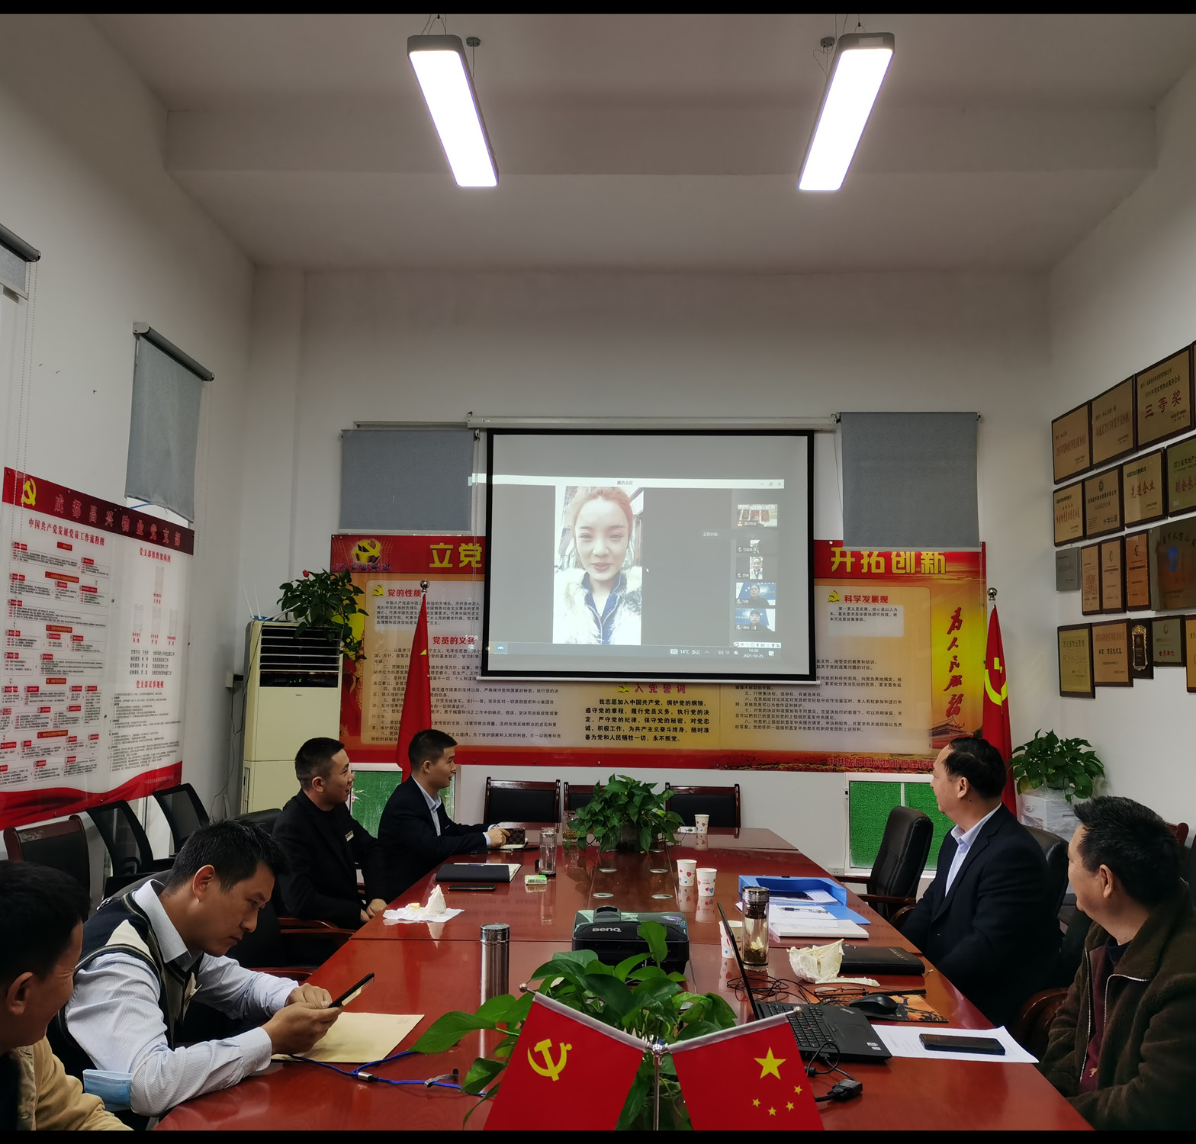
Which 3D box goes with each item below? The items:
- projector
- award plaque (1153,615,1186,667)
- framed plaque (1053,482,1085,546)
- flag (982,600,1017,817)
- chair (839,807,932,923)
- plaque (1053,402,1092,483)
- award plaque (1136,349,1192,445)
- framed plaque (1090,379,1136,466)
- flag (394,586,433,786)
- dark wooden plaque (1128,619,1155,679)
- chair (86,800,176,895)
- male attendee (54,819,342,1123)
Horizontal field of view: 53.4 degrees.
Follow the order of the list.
[{"bbox_3d":[0.084,0.962,3.069,0.292,0.120,0.225,0,-6,5],"label":"projector"},{"bbox_3d":[2.852,0.349,5.939,0.022,0.245,0.310,1,-6,2],"label":"award plaque"},{"bbox_3d":[2.715,-0.327,6.833,0.020,0.327,0.450,1,-5,1],"label":"framed plaque"},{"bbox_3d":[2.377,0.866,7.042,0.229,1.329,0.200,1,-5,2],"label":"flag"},{"bbox_3d":[1.035,1.486,4.847,0.630,1.020,0.600,0,-5,5],"label":"chair"},{"bbox_3d":[2.901,-0.783,7.287,0.022,0.400,0.585,1,-6,2],"label":"plaque"},{"bbox_3d":[2.696,-0.814,5.652,0.020,0.398,0.560,1,-5,1],"label":"award plaque"},{"bbox_3d":[2.911,-0.833,6.725,0.025,0.413,0.578,1,-5,0],"label":"framed plaque"},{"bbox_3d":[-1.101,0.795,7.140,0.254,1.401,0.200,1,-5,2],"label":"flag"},{"bbox_3d":[2.894,0.410,6.322,0.025,0.318,0.242,1,-5,0],"label":"dark wooden plaque"},{"bbox_3d":[-1.792,1.474,4.993,0.600,0.960,0.550,1,-5,2],"label":"chair"},{"bbox_3d":[-0.746,1.132,2.401,0.740,1.250,0.600,0,-5,9],"label":"male attendee"}]

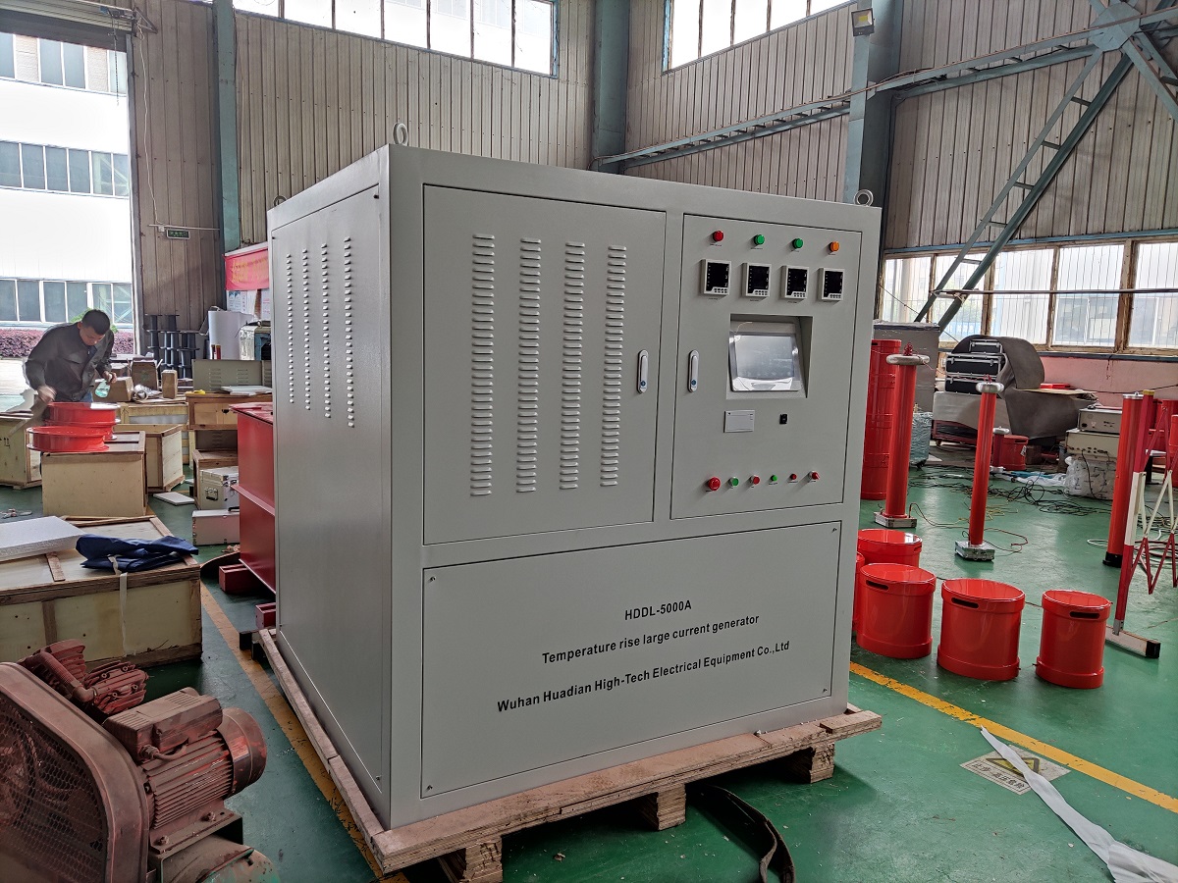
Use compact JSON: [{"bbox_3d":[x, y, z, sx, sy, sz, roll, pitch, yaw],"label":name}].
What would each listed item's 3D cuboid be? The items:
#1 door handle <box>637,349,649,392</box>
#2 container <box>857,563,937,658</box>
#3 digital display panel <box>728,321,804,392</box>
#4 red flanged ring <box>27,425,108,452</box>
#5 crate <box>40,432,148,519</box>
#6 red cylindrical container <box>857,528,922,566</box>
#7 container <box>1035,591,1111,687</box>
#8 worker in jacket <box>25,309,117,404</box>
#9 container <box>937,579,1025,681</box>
[{"bbox_3d":[0.148,-0.191,2.320,0.027,0.117,0.022,-3,9,-29],"label":"door handle"},{"bbox_3d":[1.455,0.795,4.032,0.338,0.353,0.338,2,8,0],"label":"container"},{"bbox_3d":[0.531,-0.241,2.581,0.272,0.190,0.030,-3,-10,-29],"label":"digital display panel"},{"bbox_3d":[-3.528,-0.018,5.772,0.474,0.115,0.474,-2,9,-27],"label":"red flanged ring"},{"bbox_3d":[-3.480,0.276,6.074,0.575,0.545,1.020,-2,9,-27],"label":"crate"},{"bbox_3d":[1.655,0.705,4.746,0.342,0.353,0.342,2,8,0],"label":"red cylindrical container"},{"bbox_3d":[2.114,0.859,3.717,0.260,0.352,0.260,-2,9,-27],"label":"container"},{"bbox_3d":[-3.999,-0.270,6.589,0.520,1.470,0.580,6,9,30],"label":"worker in jacket"},{"bbox_3d":[1.754,0.833,3.811,0.338,0.353,0.338,-2,9,-27],"label":"container"}]

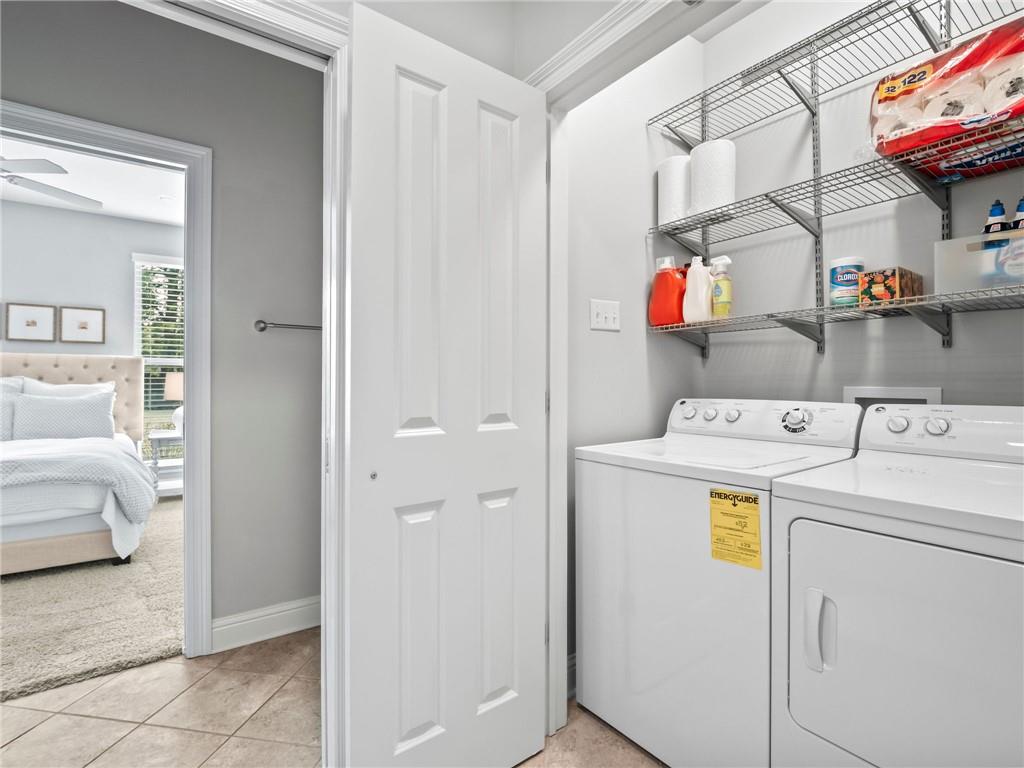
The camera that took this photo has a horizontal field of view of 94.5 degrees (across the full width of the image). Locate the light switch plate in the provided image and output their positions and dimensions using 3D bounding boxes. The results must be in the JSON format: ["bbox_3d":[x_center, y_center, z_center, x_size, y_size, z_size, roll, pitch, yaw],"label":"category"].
[{"bbox_3d":[0.371,-0.275,1.880,0.163,0.116,0.012,0,0,-37],"label":"light switch plate"}]

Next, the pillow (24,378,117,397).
[{"bbox_3d":[-4.054,0.229,4.319,0.690,0.510,0.170,0,-10,-36],"label":"pillow"}]

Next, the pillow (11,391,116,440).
[{"bbox_3d":[-3.948,0.267,4.189,0.660,0.440,0.170,0,-15,-35],"label":"pillow"}]

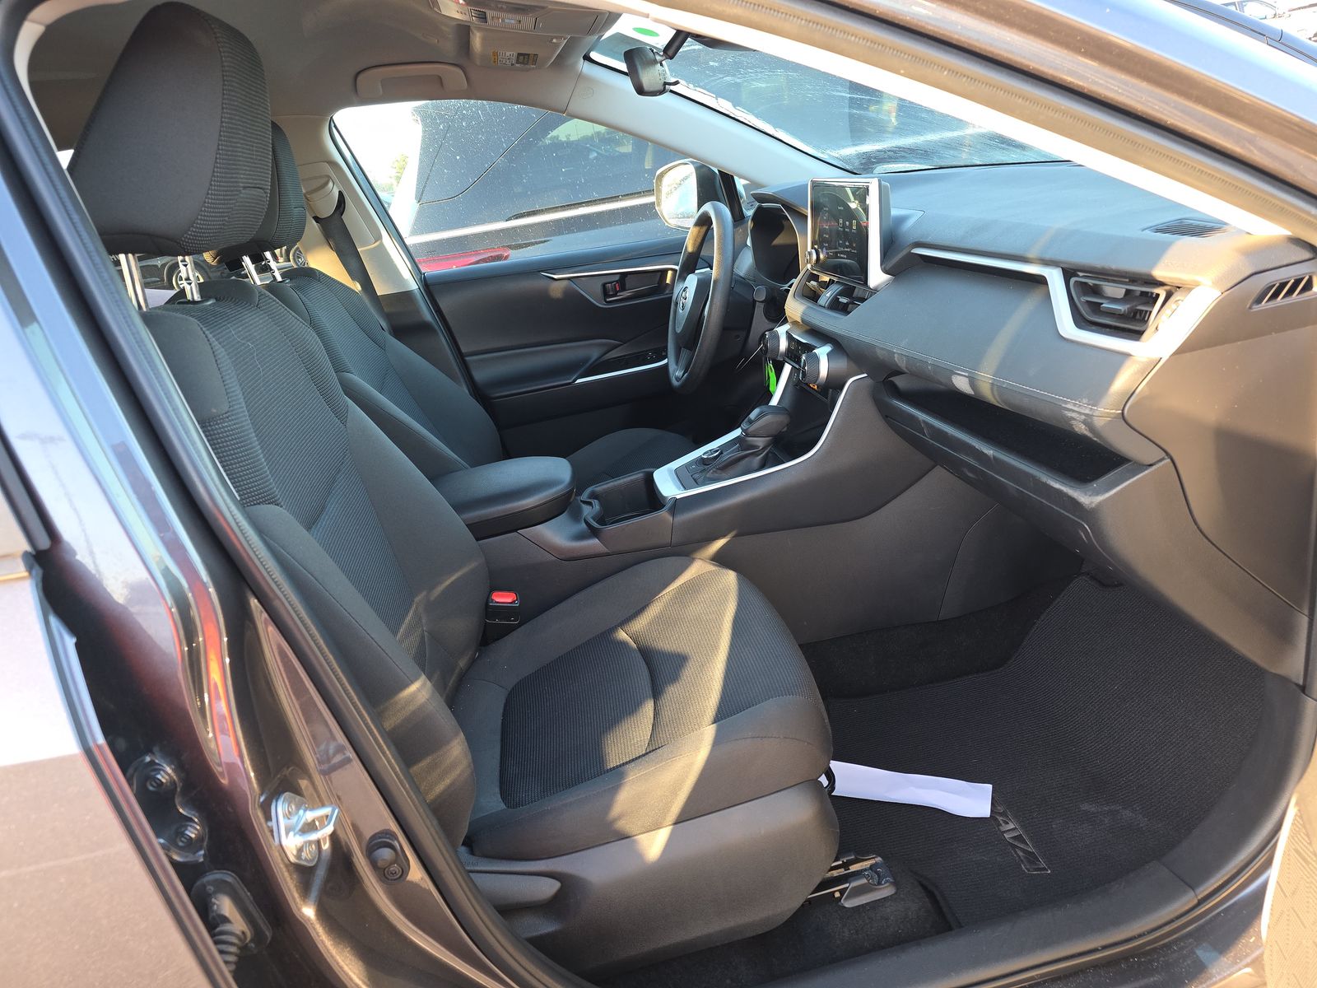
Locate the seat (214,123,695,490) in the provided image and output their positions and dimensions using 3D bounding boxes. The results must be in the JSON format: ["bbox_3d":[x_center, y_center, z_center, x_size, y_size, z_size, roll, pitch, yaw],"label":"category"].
[{"bbox_3d":[-0.342,-0.217,1.702,0.820,1.010,0.540,-10,20,-5],"label":"seat"}]

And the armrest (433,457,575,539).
[{"bbox_3d":[-0.278,0.003,1.393,0.290,0.072,0.200,-10,20,-5],"label":"armrest"}]

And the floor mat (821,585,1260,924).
[{"bbox_3d":[0.479,0.316,1.193,0.600,0.180,0.510,-10,20,-5],"label":"floor mat"}]

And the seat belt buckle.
[{"bbox_3d":[-0.234,0.186,1.313,0.047,0.085,0.030,4,18,-9],"label":"seat belt buckle"}]

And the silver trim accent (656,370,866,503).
[{"bbox_3d":[0.140,-0.117,1.411,0.320,0.170,0.280,-10,20,-5],"label":"silver trim accent"}]

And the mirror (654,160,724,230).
[{"bbox_3d":[0.082,-0.750,2.203,0.135,0.175,0.225,-15,21,-19],"label":"mirror"}]

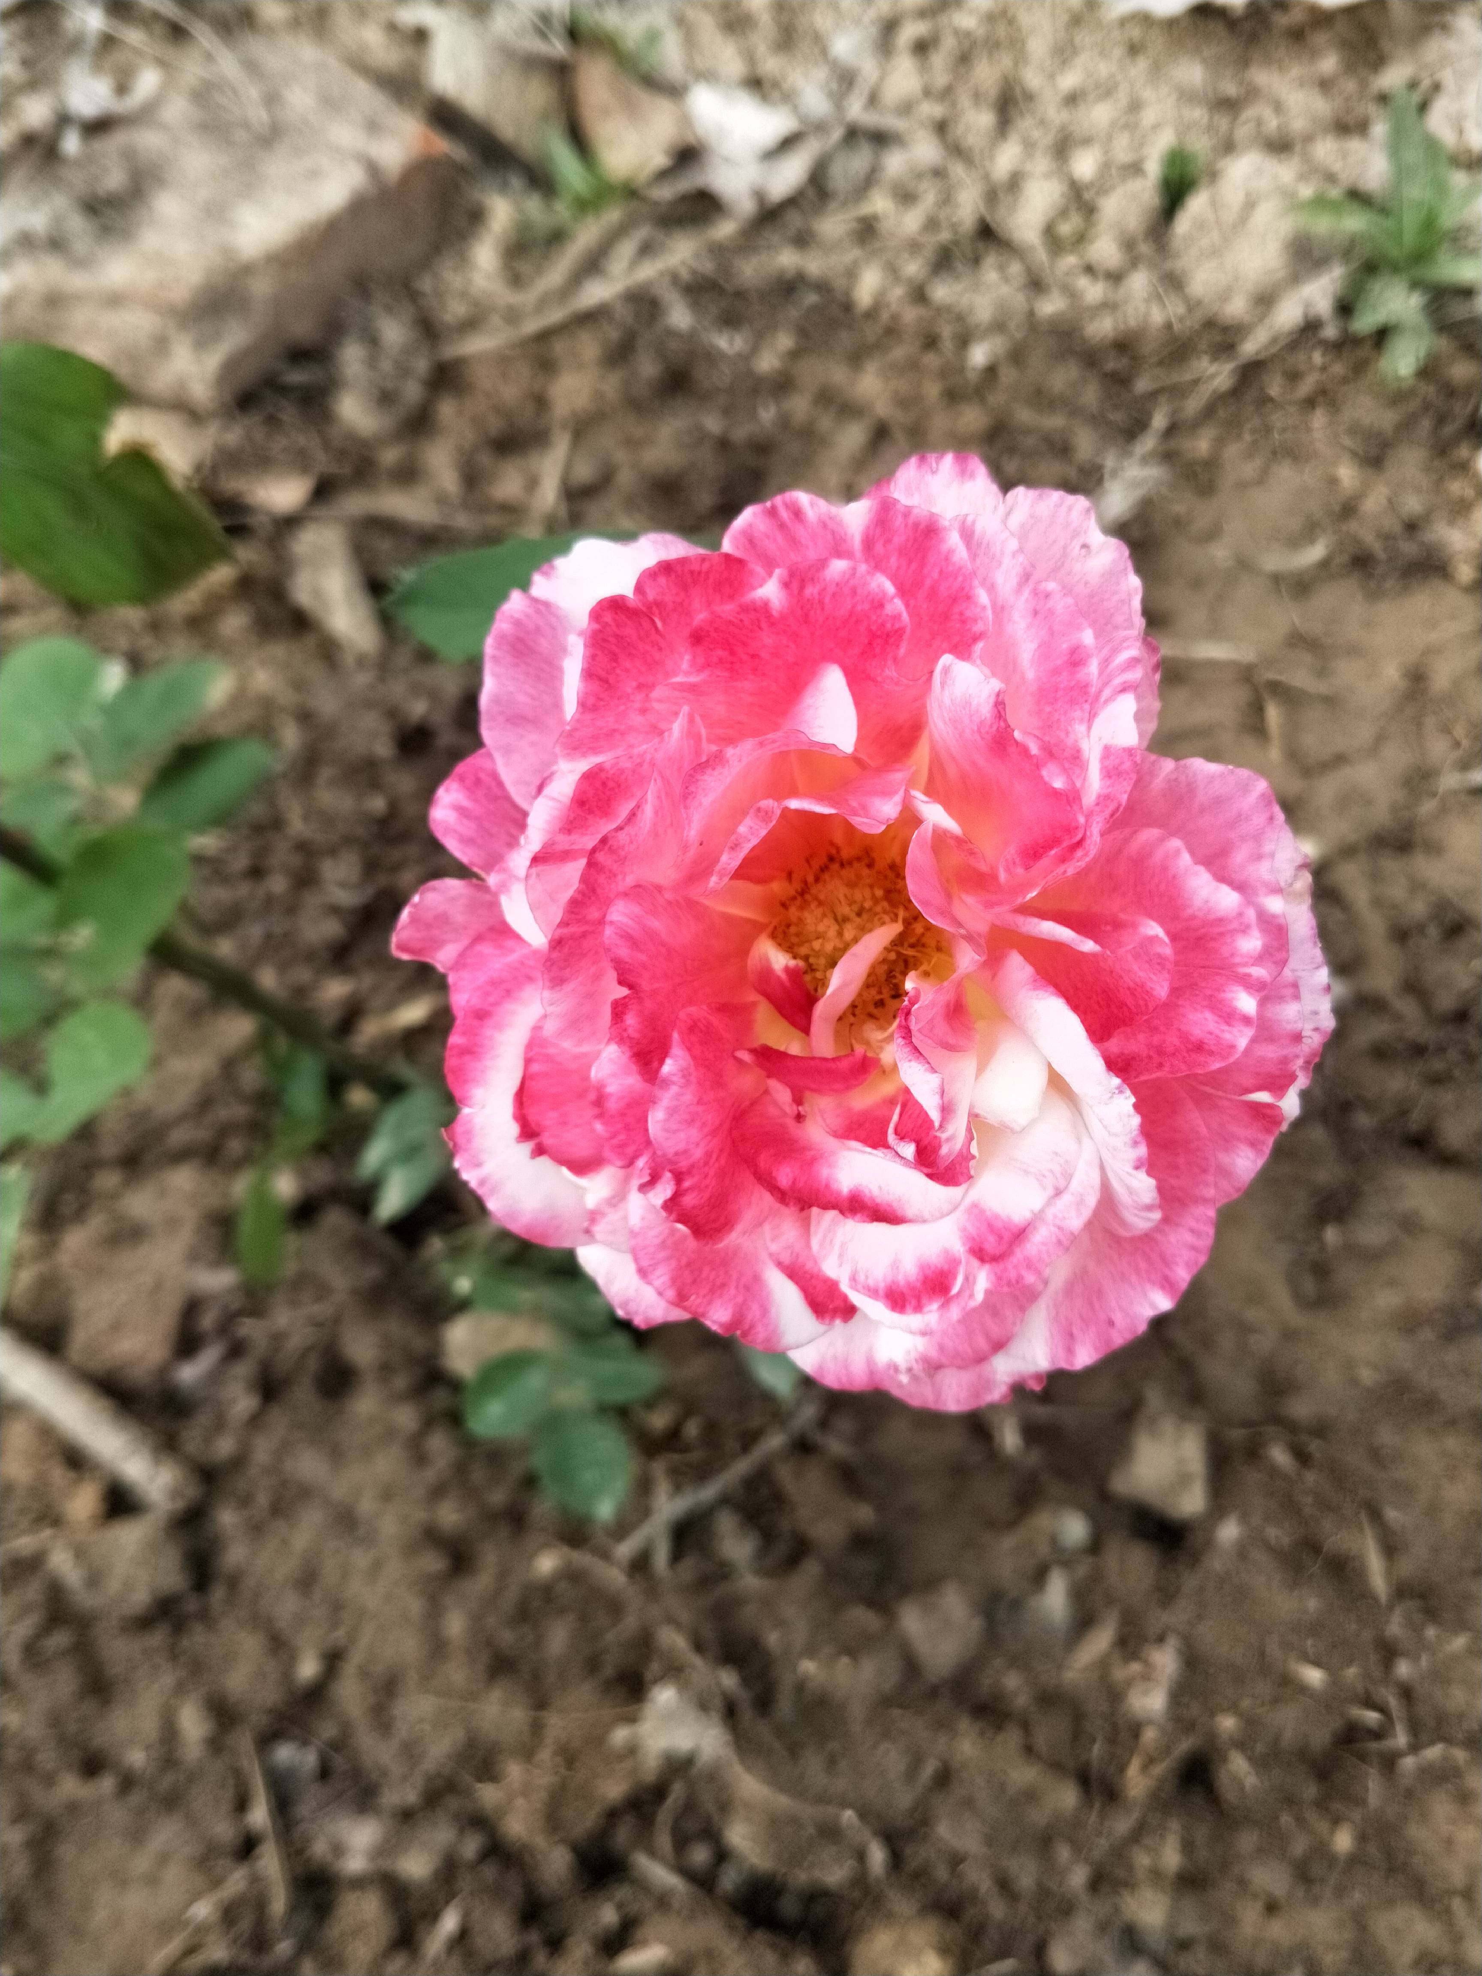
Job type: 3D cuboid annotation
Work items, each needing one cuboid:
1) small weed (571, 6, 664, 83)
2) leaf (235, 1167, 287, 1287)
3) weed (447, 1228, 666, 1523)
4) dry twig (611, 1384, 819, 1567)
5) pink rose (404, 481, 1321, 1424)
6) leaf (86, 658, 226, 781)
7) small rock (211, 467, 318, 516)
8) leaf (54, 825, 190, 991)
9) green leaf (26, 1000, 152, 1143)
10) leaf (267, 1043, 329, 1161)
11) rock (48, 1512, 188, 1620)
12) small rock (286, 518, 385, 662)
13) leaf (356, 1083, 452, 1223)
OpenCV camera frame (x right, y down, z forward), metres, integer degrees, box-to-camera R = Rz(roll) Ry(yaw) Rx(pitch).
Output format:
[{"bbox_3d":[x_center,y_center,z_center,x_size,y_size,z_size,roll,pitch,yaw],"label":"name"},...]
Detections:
[{"bbox_3d":[-0.048,-0.364,0.550,0.034,0.022,0.026,-2,69,-1],"label":"small weed"},{"bbox_3d":[-0.116,0.058,0.345,0.012,0.012,0.029,-6,69,-2],"label":"leaf"},{"bbox_3d":[-0.046,0.096,0.350,0.054,0.032,0.066,-3,69,-1],"label":"weed"},{"bbox_3d":[-0.006,0.128,0.372,0.068,0.010,0.008,-38,74,-13],"label":"dry twig"},{"bbox_3d":[0.016,-0.007,0.187,0.117,0.062,0.117,0,81,3],"label":"pink rose"},{"bbox_3d":[-0.131,-0.060,0.320,0.032,0.011,0.017,-43,75,-15],"label":"leaf"},{"bbox_3d":[-0.153,-0.160,0.460,0.032,0.012,0.016,-6,67,-3],"label":"small rock"},{"bbox_3d":[-0.124,-0.016,0.285,0.022,0.010,0.032,30,70,12],"label":"leaf"},{"bbox_3d":[-0.135,0.017,0.295,0.030,0.009,0.020,-42,73,-16],"label":"green leaf"},{"bbox_3d":[-0.101,0.026,0.325,0.012,0.008,0.025,-15,67,-6],"label":"leaf"},{"bbox_3d":[-0.146,0.136,0.335,0.028,0.017,0.022,-6,67,-3],"label":"rock"},{"bbox_3d":[-0.126,-0.124,0.445,0.020,0.014,0.045,-30,70,-12],"label":"small rock"},{"bbox_3d":[-0.082,0.040,0.345,0.019,0.012,0.031,18,70,7],"label":"leaf"}]

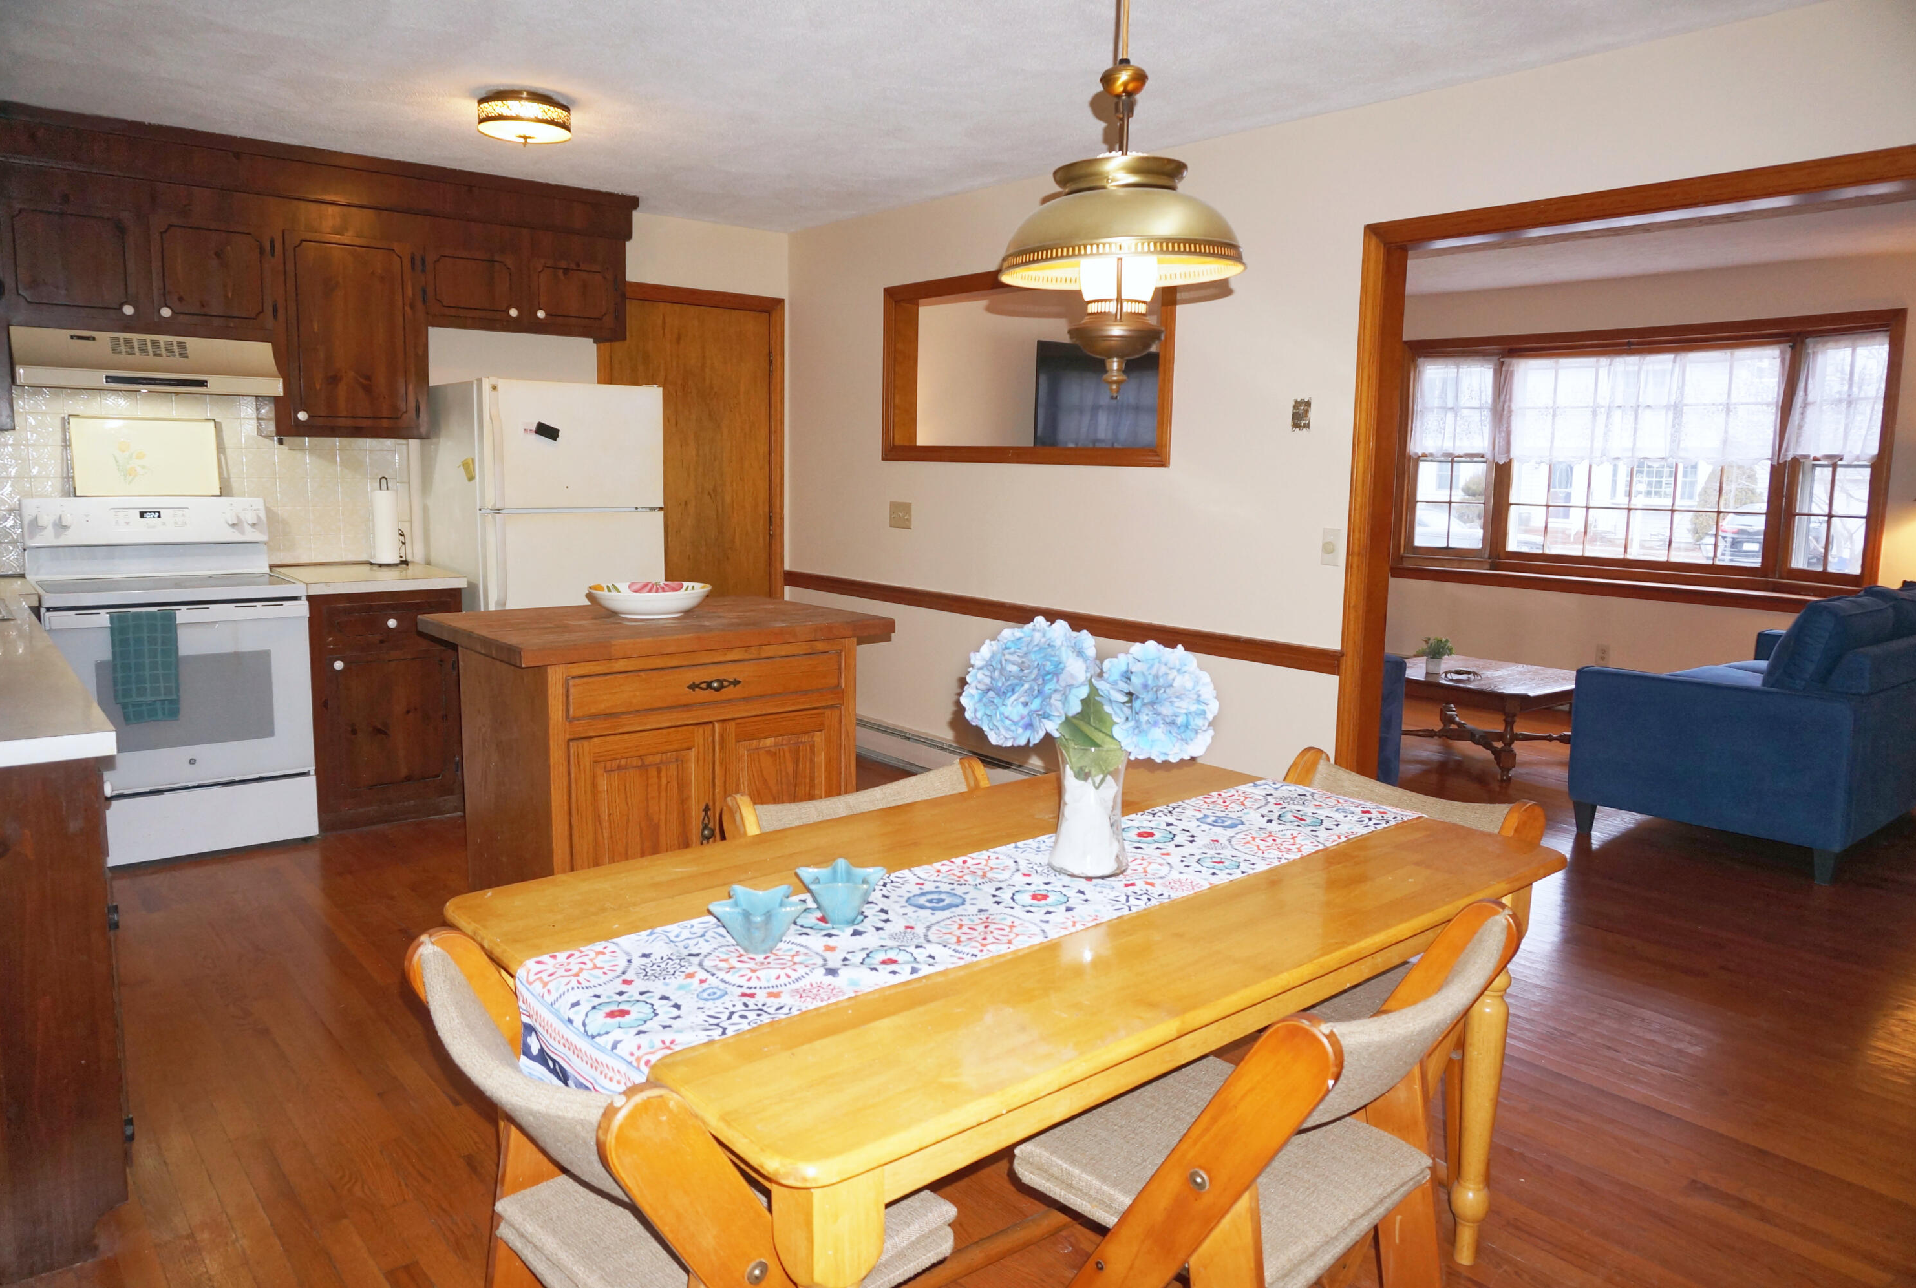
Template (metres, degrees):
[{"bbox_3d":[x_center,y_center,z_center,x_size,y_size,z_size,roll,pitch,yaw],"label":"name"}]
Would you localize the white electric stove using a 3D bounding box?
[{"bbox_3d":[-2.777,0.095,4.562,0.760,1.190,0.700,-5,10,-39],"label":"white electric stove"}]

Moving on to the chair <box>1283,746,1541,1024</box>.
[{"bbox_3d":[0.695,0.661,2.488,0.580,0.785,0.530,-4,10,-35],"label":"chair"}]

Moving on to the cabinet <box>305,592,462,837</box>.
[{"bbox_3d":[-2.248,0.210,4.940,0.521,0.874,0.600,-6,11,-40],"label":"cabinet"}]

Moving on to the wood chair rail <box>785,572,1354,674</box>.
[{"bbox_3d":[0.149,-0.132,5.224,0.024,0.078,3.228,-5,10,-39],"label":"wood chair rail"}]

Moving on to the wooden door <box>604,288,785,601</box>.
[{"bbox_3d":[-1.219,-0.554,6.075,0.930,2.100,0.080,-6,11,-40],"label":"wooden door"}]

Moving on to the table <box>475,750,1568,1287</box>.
[{"bbox_3d":[0.148,0.729,2.041,1.576,0.750,0.900,-6,10,-41],"label":"table"}]

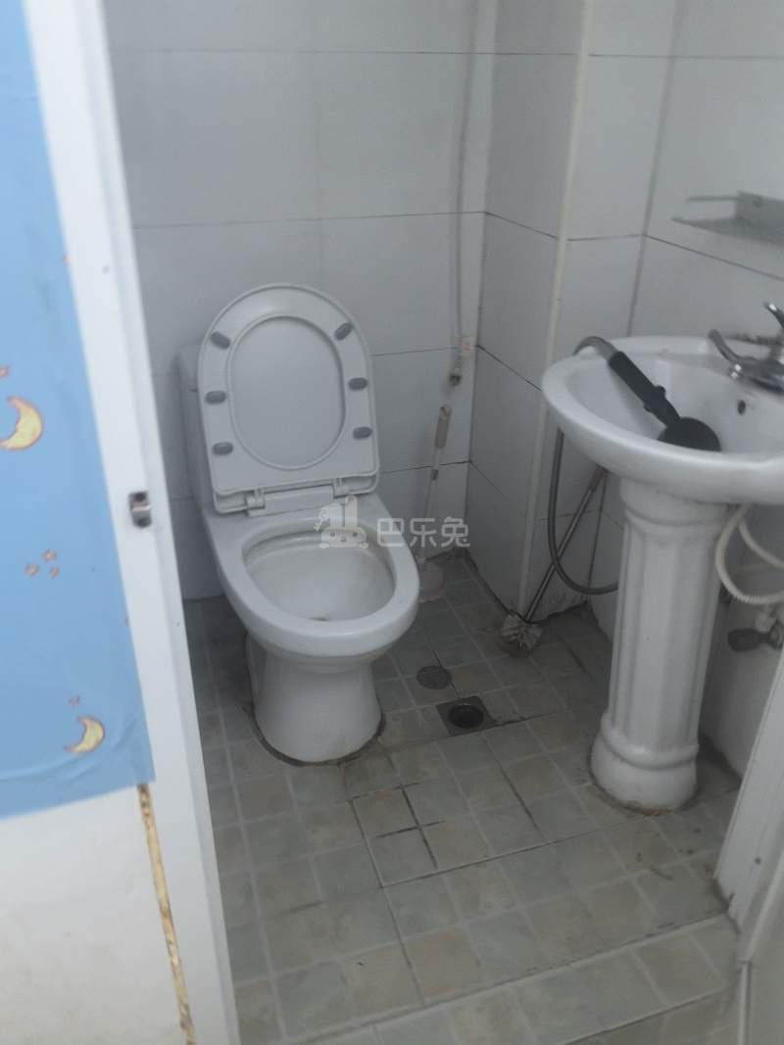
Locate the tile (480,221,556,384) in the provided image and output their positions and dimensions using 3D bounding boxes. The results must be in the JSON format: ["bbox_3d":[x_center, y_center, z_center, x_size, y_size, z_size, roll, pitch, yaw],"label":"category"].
[{"bbox_3d":[0.269,-0.486,1.769,0.010,0.303,0.324,-9,31,-17],"label":"tile"}]

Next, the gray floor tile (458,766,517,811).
[{"bbox_3d":[0.178,0.502,1.529,0.092,0.010,0.092,-8,29,-15],"label":"gray floor tile"}]

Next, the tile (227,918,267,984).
[{"bbox_3d":[-0.236,0.653,1.220,0.095,0.010,0.095,-8,30,-15],"label":"tile"}]

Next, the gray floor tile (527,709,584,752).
[{"bbox_3d":[0.337,0.429,1.668,0.092,0.010,0.092,-8,29,-15],"label":"gray floor tile"}]

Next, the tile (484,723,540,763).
[{"bbox_3d":[0.237,0.440,1.617,0.081,0.010,0.090,-8,30,-15],"label":"tile"}]

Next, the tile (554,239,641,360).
[{"bbox_3d":[0.408,-0.421,1.656,0.176,0.303,0.010,-9,31,-17],"label":"tile"}]

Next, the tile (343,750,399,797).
[{"bbox_3d":[-0.041,0.480,1.546,0.093,0.010,0.093,-8,31,-15],"label":"tile"}]

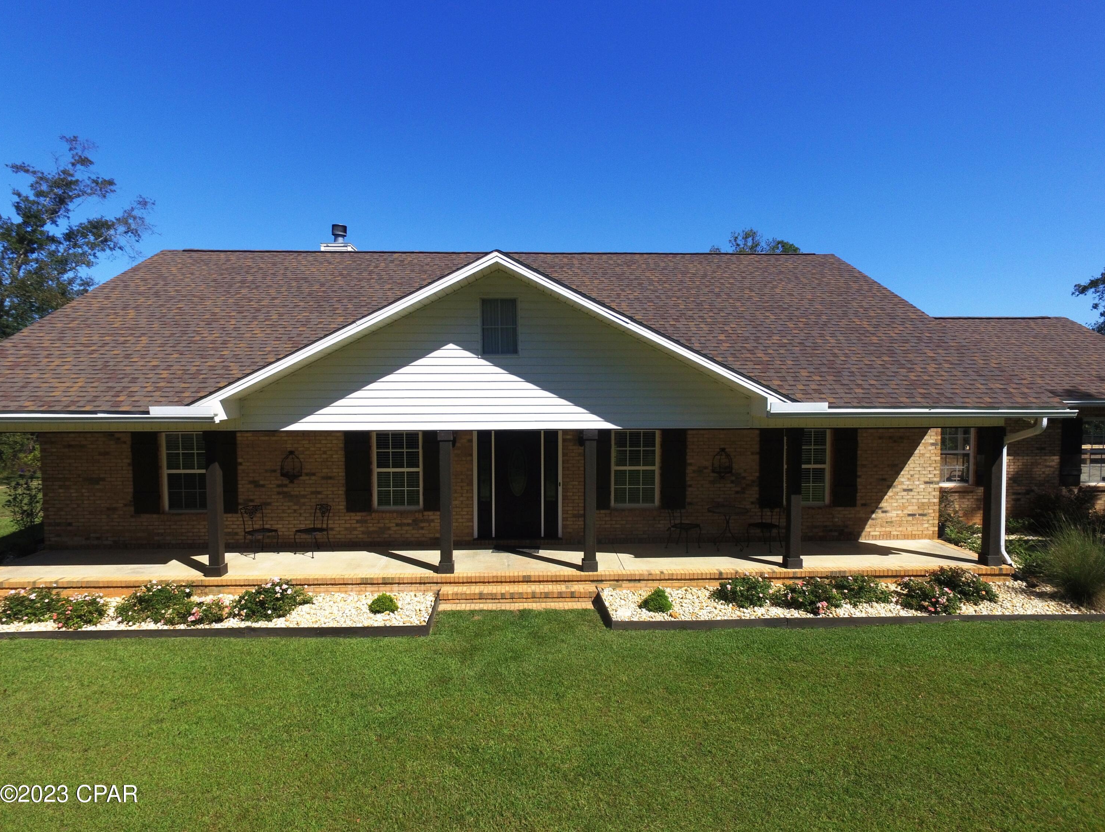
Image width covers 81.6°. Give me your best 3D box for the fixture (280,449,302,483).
[{"bbox_3d":[-4.805,0.945,11.792,0.365,0.600,0.210,0,3,-2],"label":"fixture"}]

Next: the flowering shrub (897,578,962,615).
[{"bbox_3d":[5.594,2.623,9.495,0.935,0.413,0.740,0,2,-2],"label":"flowering shrub"}]

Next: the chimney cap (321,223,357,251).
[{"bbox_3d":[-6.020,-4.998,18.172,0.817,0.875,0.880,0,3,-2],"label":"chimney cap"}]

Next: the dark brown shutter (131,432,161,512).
[{"bbox_3d":[-7.428,1.027,11.693,0.470,1.540,0.050,0,3,-2],"label":"dark brown shutter"}]

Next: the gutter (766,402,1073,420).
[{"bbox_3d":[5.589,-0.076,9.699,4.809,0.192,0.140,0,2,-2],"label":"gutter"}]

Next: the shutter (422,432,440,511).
[{"bbox_3d":[-2.171,1.010,11.887,0.455,1.540,0.050,0,3,-2],"label":"shutter"}]

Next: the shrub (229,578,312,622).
[{"bbox_3d":[-4.090,2.613,9.307,1.101,0.496,0.800,0,2,-2],"label":"shrub"}]

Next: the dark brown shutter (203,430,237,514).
[{"bbox_3d":[-6.091,1.034,11.874,0.470,1.572,0.050,0,3,-2],"label":"dark brown shutter"}]

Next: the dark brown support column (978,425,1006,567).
[{"bbox_3d":[7.392,1.342,10.758,0.245,2.308,0.250,0,3,-2],"label":"dark brown support column"}]

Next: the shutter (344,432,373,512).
[{"bbox_3d":[-3.594,1.027,11.890,0.465,1.520,0.050,0,2,-2],"label":"shutter"}]

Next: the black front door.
[{"bbox_3d":[-0.642,1.282,12.073,0.910,2.040,0.060,0,3,-2],"label":"black front door"}]

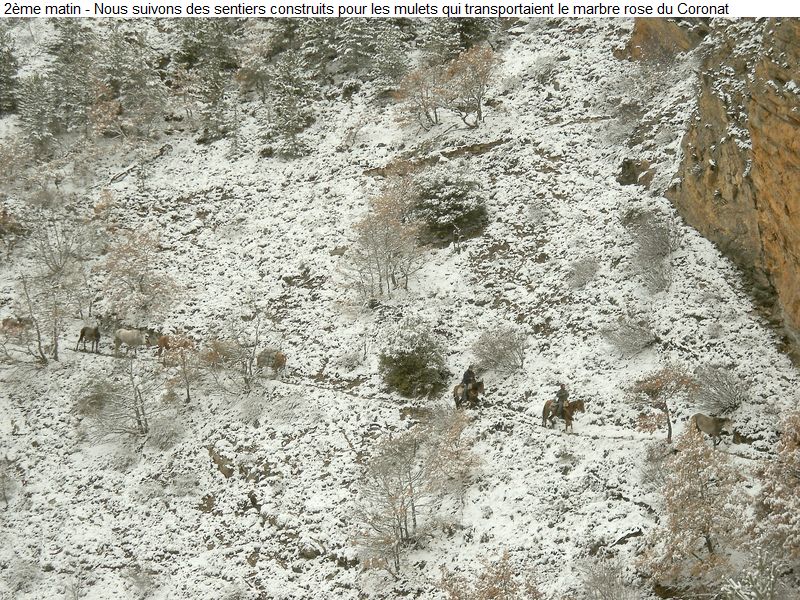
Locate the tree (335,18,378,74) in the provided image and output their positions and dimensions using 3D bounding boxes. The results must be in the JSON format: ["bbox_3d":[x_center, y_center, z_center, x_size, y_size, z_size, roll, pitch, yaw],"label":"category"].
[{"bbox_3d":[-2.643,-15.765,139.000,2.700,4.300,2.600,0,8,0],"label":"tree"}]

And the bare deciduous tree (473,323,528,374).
[{"bbox_3d":[5.139,2.480,117.000,2.850,2.400,2.600,0,4,0],"label":"bare deciduous tree"}]

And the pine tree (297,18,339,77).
[{"bbox_3d":[-5.030,-15.700,139.500,2.600,4.500,2.500,0,8,0],"label":"pine tree"}]

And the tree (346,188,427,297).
[{"bbox_3d":[-0.687,-2.826,116.500,4.200,5.600,4.000,0,6,0],"label":"tree"}]

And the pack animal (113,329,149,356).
[{"bbox_3d":[-13.428,2.118,114.000,1.900,1.400,0.600,1,6,7],"label":"pack animal"}]

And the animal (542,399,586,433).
[{"bbox_3d":[8.268,5.805,115.000,2.250,1.650,0.600,5,9,29],"label":"animal"}]

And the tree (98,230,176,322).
[{"bbox_3d":[-14.571,-1.304,127.000,4.300,4.900,3.900,0,8,0],"label":"tree"}]

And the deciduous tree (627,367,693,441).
[{"bbox_3d":[12.515,4.953,109.500,3.100,3.600,2.800,0,4,0],"label":"deciduous tree"}]

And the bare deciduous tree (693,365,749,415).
[{"bbox_3d":[15.409,4.303,110.000,2.700,2.300,2.400,0,4,0],"label":"bare deciduous tree"}]

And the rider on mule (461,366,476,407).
[{"bbox_3d":[3.233,3.965,108.000,0.700,1.700,0.620,4,7,36],"label":"rider on mule"}]

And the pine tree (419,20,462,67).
[{"bbox_3d":[2.594,-16.531,143.000,2.700,4.000,2.600,0,4,0],"label":"pine tree"}]

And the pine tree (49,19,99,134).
[{"bbox_3d":[-18.837,-12.837,132.000,2.900,6.400,2.900,0,6,0],"label":"pine tree"}]

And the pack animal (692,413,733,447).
[{"bbox_3d":[14.730,6.178,107.500,2.050,1.600,0.600,2,4,23],"label":"pack animal"}]

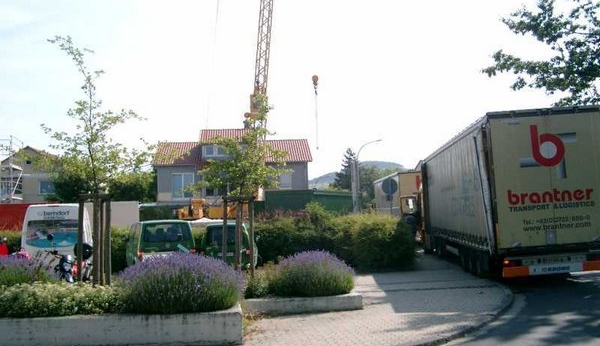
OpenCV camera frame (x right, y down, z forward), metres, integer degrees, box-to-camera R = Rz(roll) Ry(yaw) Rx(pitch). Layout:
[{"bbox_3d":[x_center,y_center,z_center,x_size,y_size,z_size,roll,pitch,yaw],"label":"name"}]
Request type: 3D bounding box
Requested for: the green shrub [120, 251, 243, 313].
[{"bbox_3d":[-1.628,1.524,9.127,1.700,0.740,1.300,-2,-3,0],"label":"green shrub"}]

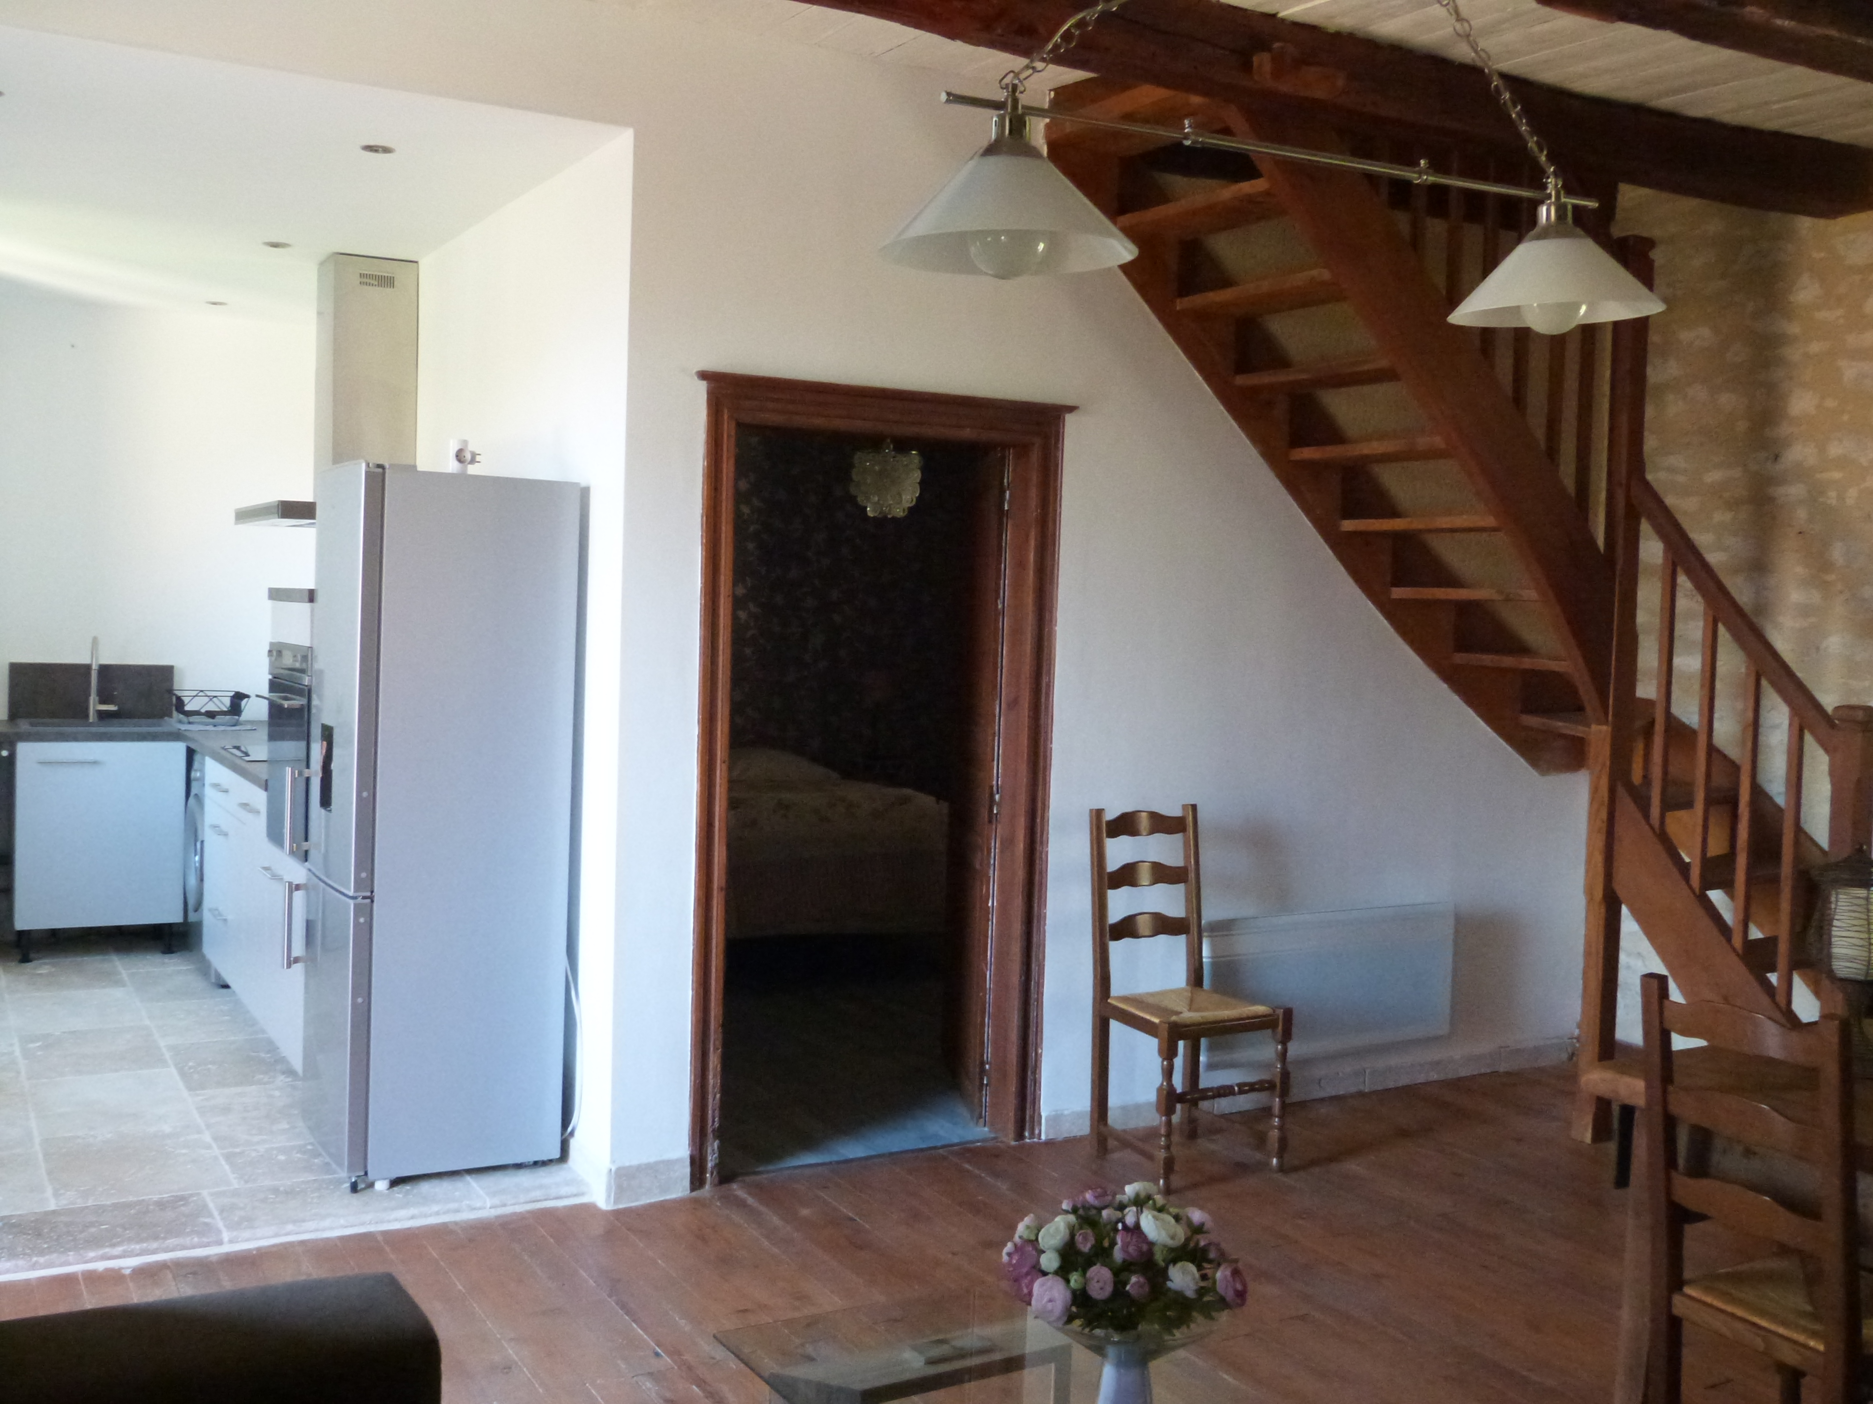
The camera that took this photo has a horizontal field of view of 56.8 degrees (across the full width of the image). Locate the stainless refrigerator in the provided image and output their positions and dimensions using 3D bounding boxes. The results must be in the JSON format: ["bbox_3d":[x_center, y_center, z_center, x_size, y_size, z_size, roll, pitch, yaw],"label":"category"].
[{"bbox_3d":[-1.335,0.301,4.618,0.594,1.781,0.602,0,4,-31],"label":"stainless refrigerator"}]

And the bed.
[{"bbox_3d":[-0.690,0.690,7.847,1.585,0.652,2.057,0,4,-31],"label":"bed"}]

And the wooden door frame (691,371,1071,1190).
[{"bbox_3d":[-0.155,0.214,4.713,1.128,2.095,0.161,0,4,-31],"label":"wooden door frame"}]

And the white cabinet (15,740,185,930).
[{"bbox_3d":[-3.417,0.502,7.037,0.599,0.727,0.582,0,4,-31],"label":"white cabinet"}]

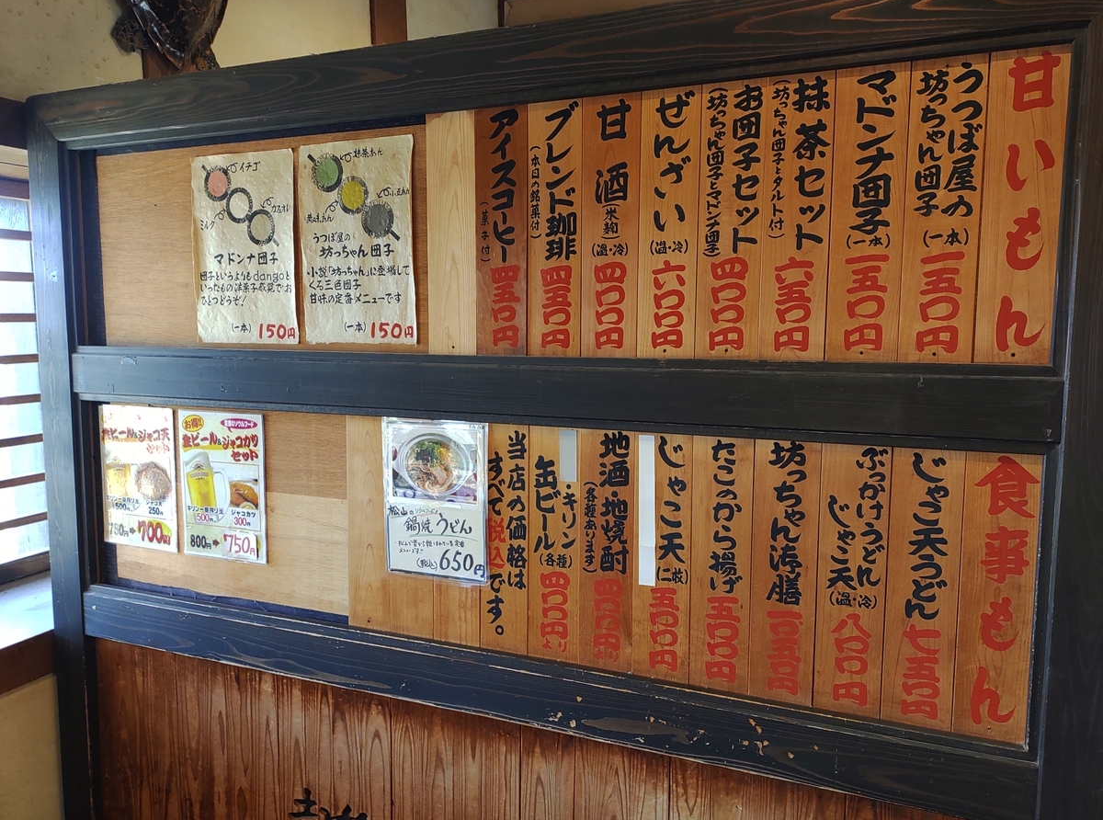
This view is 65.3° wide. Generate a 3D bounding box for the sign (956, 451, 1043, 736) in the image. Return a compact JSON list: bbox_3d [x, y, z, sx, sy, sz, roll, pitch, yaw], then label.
[{"bbox_3d":[0.612,0.256,1.182,0.093,0.398,0.015,3,6,24],"label":"sign"}]

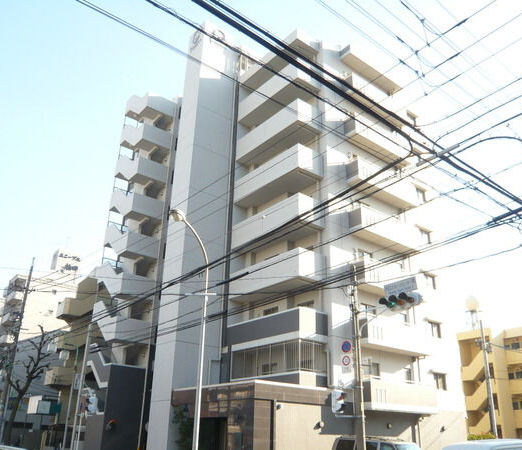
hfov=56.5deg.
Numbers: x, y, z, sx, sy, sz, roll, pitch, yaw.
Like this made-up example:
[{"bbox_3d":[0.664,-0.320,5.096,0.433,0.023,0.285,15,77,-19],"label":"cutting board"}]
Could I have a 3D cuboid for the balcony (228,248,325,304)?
[{"bbox_3d":[0.667,2.720,24.863,1.660,1.403,5.520,19,-29,-34],"label":"balcony"}]

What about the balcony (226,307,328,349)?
[{"bbox_3d":[0.629,5.483,24.461,1.690,1.440,5.750,18,-28,-34],"label":"balcony"}]

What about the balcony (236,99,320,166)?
[{"bbox_3d":[0.900,-5.111,28.287,1.660,1.403,5.520,19,-29,-34],"label":"balcony"}]

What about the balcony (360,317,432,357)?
[{"bbox_3d":[6.698,5.786,24.711,5.000,1.250,1.090,18,-28,-34],"label":"balcony"}]

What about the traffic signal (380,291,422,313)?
[{"bbox_3d":[4.748,2.593,16.343,0.480,0.450,1.250,18,-28,-34],"label":"traffic signal"}]

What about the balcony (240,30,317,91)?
[{"bbox_3d":[1.048,-10.004,30.407,1.752,0.720,5.391,19,-29,-34],"label":"balcony"}]

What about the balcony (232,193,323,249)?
[{"bbox_3d":[0.745,0.109,26.004,1.660,1.403,5.520,19,-29,-34],"label":"balcony"}]

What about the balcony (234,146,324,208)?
[{"bbox_3d":[0.823,-2.501,27.145,1.660,1.403,5.520,19,-29,-34],"label":"balcony"}]

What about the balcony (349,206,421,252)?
[{"bbox_3d":[6.782,0.403,26.629,4.919,1.270,0.870,19,-29,-34],"label":"balcony"}]

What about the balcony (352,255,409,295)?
[{"bbox_3d":[6.705,3.013,25.488,4.919,1.270,0.870,19,-29,-34],"label":"balcony"}]

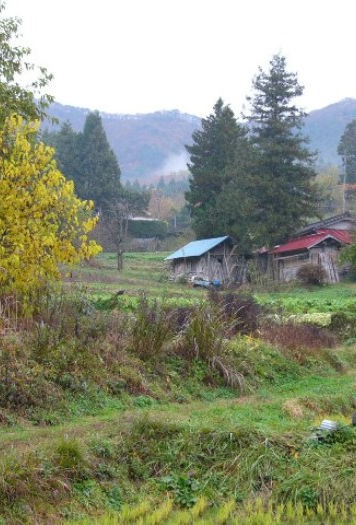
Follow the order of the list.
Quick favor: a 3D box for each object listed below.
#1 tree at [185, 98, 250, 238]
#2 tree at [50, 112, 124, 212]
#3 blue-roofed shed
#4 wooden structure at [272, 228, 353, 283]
[{"bbox_3d":[2.735,-5.816,77.000,4.570,11.080,4.500,0,-1,0],"label":"tree"},{"bbox_3d":[-9.358,-9.306,115.000,7.650,12.410,7.200,0,-1,0],"label":"tree"},{"bbox_3d":[1.681,-0.122,68.000,3.400,2.900,4.800,0,-1,-30],"label":"blue-roofed shed"},{"bbox_3d":[8.344,-0.434,69.000,3.900,3.300,5.000,0,-1,-30],"label":"wooden structure"}]

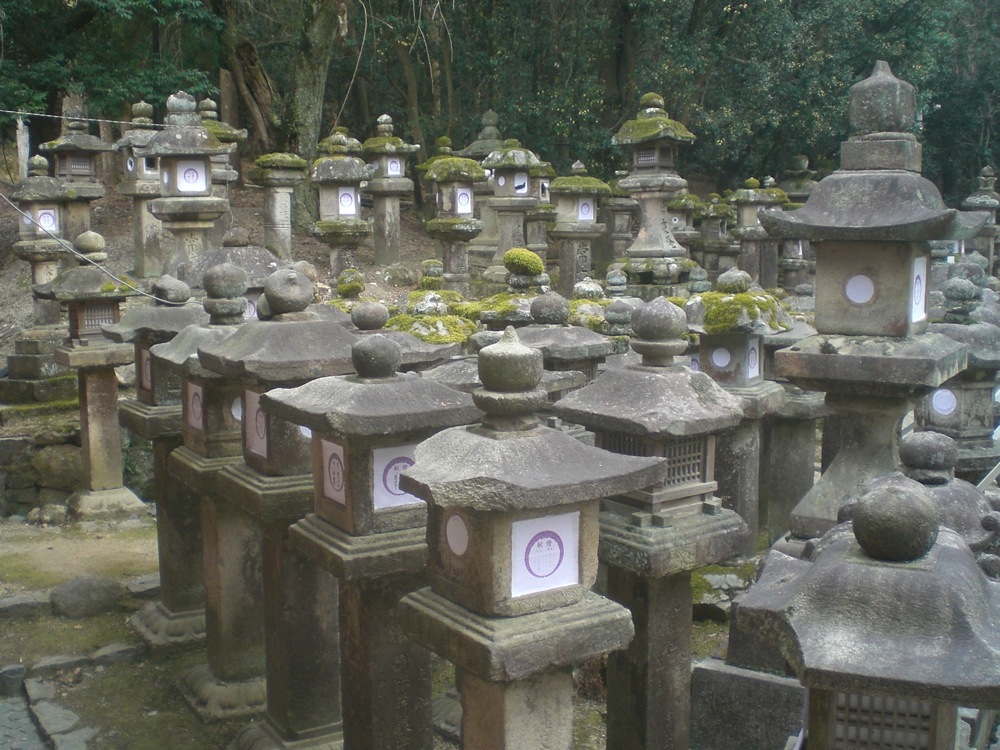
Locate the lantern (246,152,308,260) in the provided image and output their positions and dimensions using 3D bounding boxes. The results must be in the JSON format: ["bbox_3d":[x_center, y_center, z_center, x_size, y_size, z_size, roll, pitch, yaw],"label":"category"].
[{"bbox_3d":[-2.469,-1.888,12.293,0.500,1.185,0.500,-7,11,-38],"label":"lantern"}]

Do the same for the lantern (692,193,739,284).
[{"bbox_3d":[2.645,-1.548,13.537,0.450,1.289,0.450,7,12,35],"label":"lantern"}]

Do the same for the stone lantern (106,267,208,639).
[{"bbox_3d":[-1.666,0.439,5.620,0.550,1.875,0.550,-6,12,-30],"label":"stone lantern"}]

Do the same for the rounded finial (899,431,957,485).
[{"bbox_3d":[1.366,0.263,3.499,0.177,0.154,0.177,-6,12,-30],"label":"rounded finial"}]

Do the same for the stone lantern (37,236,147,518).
[{"bbox_3d":[-2.637,-0.018,7.194,0.560,1.829,0.560,-6,11,-32],"label":"stone lantern"}]

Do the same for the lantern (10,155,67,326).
[{"bbox_3d":[-3.657,-1.046,8.708,0.420,1.364,0.410,-5,11,-25],"label":"lantern"}]

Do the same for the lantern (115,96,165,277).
[{"bbox_3d":[-3.644,-1.938,11.441,0.500,1.798,0.500,7,12,40],"label":"lantern"}]

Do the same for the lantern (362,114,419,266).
[{"bbox_3d":[-1.347,-2.244,13.341,0.520,1.798,0.520,-8,12,-40],"label":"lantern"}]

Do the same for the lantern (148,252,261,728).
[{"bbox_3d":[-1.189,0.510,4.792,0.520,1.971,0.520,-6,12,-30],"label":"lantern"}]

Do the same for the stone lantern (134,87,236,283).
[{"bbox_3d":[-2.548,-1.395,8.940,0.630,1.778,0.630,-6,11,-34],"label":"stone lantern"}]

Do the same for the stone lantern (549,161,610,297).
[{"bbox_3d":[0.839,-1.398,11.365,0.450,1.595,0.450,-8,13,-37],"label":"stone lantern"}]

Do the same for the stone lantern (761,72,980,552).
[{"bbox_3d":[1.507,-0.183,4.452,0.680,2.090,0.680,6,12,32],"label":"stone lantern"}]

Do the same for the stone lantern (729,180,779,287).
[{"bbox_3d":[3.515,-1.899,15.331,0.530,1.664,0.530,5,11,32],"label":"stone lantern"}]

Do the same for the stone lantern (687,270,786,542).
[{"bbox_3d":[1.545,0.217,7.143,0.540,1.827,0.540,5,10,30],"label":"stone lantern"}]

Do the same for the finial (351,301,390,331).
[{"bbox_3d":[-0.575,-0.265,4.878,0.172,0.132,0.172,0,10,0],"label":"finial"}]

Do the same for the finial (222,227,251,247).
[{"bbox_3d":[-1.757,-0.924,7.321,0.180,0.126,0.180,-6,12,-30],"label":"finial"}]

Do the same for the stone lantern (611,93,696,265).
[{"bbox_3d":[1.782,-2.242,12.863,0.760,2.077,0.760,6,11,35],"label":"stone lantern"}]

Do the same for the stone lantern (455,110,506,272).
[{"bbox_3d":[-0.117,-2.396,14.363,0.720,2.077,0.720,-8,12,-40],"label":"stone lantern"}]

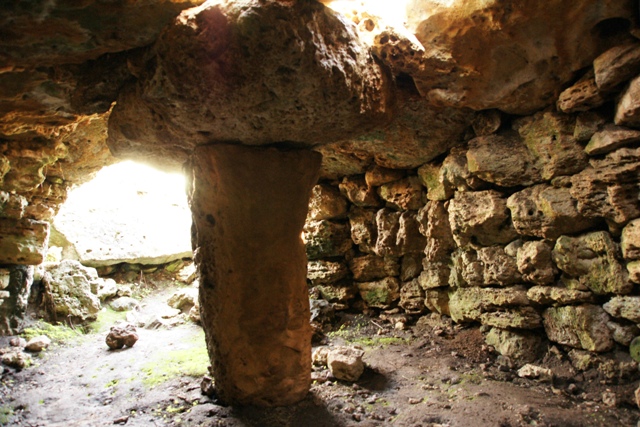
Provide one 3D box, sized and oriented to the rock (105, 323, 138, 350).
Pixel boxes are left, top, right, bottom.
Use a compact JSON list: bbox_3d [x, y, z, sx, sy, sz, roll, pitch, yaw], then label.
[{"bbox_3d":[-1.861,1.153,4.000,0.290,0.220,0.230,0,-1,-12],"label":"rock"}]

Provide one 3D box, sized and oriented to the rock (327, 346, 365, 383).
[{"bbox_3d":[0.167,0.994,2.800,0.250,0.180,0.200,0,2,9],"label":"rock"}]

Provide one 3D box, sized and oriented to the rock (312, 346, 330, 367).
[{"bbox_3d":[0.007,1.012,3.020,0.150,0.120,0.140,0,2,0],"label":"rock"}]

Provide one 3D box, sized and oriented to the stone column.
[{"bbox_3d":[-0.461,0.407,3.050,0.850,1.700,0.500,0,-1,-14],"label":"stone column"}]

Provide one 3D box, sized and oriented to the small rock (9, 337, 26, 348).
[{"bbox_3d":[-2.871,1.224,4.050,0.150,0.095,0.120,1,-1,-30],"label":"small rock"}]

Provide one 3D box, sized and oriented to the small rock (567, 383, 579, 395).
[{"bbox_3d":[1.474,1.021,2.490,0.068,0.058,0.065,0,2,0],"label":"small rock"}]

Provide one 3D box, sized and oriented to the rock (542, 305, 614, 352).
[{"bbox_3d":[1.784,0.792,2.950,0.300,0.330,0.460,-1,2,-37],"label":"rock"}]

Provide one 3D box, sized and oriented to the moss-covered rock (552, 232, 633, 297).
[{"bbox_3d":[2.222,0.400,3.480,0.360,0.470,0.500,1,-1,-37],"label":"moss-covered rock"}]

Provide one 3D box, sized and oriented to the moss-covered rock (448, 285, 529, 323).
[{"bbox_3d":[1.708,0.907,4.300,0.360,0.320,0.700,1,-1,-37],"label":"moss-covered rock"}]

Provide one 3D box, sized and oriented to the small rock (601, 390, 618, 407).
[{"bbox_3d":[1.601,1.023,2.360,0.092,0.075,0.085,0,2,0],"label":"small rock"}]

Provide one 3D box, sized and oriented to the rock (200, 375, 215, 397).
[{"bbox_3d":[-0.664,1.016,2.520,0.085,0.120,0.090,0,2,0],"label":"rock"}]

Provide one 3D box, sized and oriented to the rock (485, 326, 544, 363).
[{"bbox_3d":[1.769,1.182,3.880,0.300,0.270,0.420,1,-1,-37],"label":"rock"}]

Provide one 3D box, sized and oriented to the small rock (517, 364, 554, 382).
[{"bbox_3d":[1.616,1.200,3.200,0.260,0.110,0.150,-1,-1,24],"label":"small rock"}]

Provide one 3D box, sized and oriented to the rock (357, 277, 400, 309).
[{"bbox_3d":[0.603,0.815,4.400,0.450,0.320,0.300,0,2,6],"label":"rock"}]

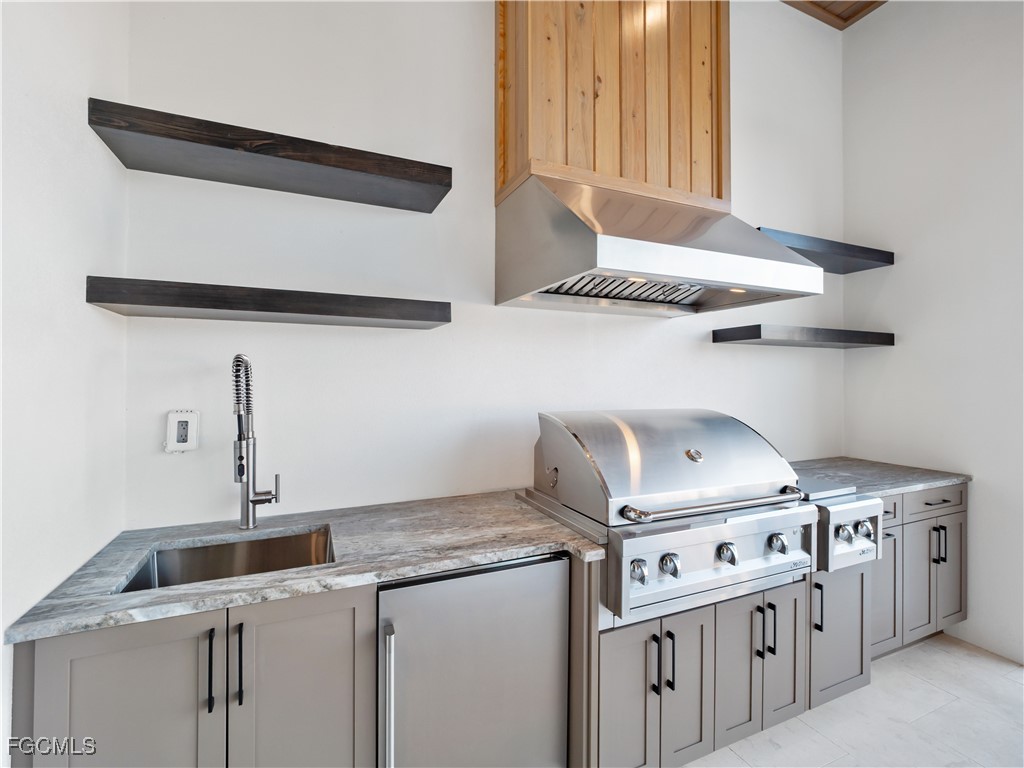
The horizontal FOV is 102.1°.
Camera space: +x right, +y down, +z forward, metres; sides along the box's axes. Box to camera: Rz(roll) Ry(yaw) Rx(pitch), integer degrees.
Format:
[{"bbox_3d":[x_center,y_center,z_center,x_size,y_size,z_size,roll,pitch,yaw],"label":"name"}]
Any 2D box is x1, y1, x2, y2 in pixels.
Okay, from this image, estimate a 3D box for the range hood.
[{"bbox_3d":[0.601,-0.608,1.846,1.078,0.475,0.767,0,0,-22],"label":"range hood"}]

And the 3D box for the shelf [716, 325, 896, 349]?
[{"bbox_3d":[1.849,-0.284,2.591,1.216,0.075,0.286,0,0,-22],"label":"shelf"}]

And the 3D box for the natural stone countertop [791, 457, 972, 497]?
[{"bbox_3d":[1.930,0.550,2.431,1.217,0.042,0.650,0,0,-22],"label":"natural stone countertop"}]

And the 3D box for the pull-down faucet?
[{"bbox_3d":[-0.889,0.213,1.439,0.123,0.630,0.295,0,0,-22],"label":"pull-down faucet"}]

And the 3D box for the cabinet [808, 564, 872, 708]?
[{"bbox_3d":[1.315,1.083,2.057,0.405,0.562,0.573,0,0,-22],"label":"cabinet"}]

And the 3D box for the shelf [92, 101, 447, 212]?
[{"bbox_3d":[-0.811,-0.808,1.552,1.094,0.077,0.286,0,0,-22],"label":"shelf"}]

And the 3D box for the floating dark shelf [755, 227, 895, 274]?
[{"bbox_3d":[1.850,-0.810,2.590,1.216,0.073,0.286,0,0,-22],"label":"floating dark shelf"}]

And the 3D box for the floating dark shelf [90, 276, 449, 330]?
[{"bbox_3d":[-0.812,-0.281,1.554,1.094,0.076,0.286,0,0,-22],"label":"floating dark shelf"}]

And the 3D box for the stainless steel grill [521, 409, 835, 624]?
[{"bbox_3d":[0.615,0.431,1.763,0.932,0.618,0.703,0,0,-22],"label":"stainless steel grill"}]

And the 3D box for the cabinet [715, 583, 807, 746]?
[{"bbox_3d":[0.862,1.091,1.880,0.499,0.545,0.573,0,0,-22],"label":"cabinet"}]

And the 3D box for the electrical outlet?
[{"bbox_3d":[-1.220,0.175,1.531,0.088,0.150,0.035,0,0,-22],"label":"electrical outlet"}]

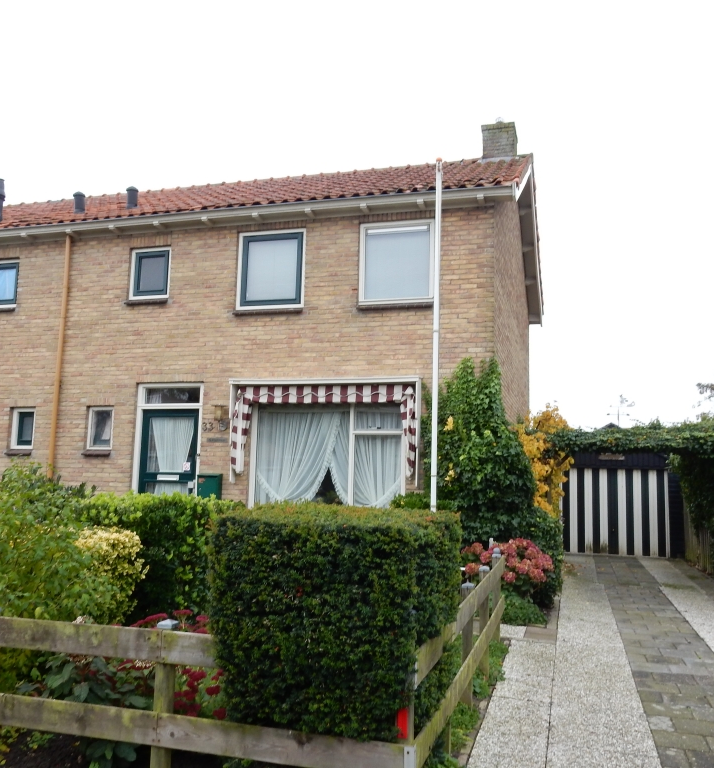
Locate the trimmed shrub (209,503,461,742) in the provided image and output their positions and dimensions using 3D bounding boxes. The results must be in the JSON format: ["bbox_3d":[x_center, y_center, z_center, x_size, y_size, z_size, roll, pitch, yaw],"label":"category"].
[{"bbox_3d":[-0.037,1.335,3.902,0.960,1.310,1.410,-1,-8,16],"label":"trimmed shrub"}]

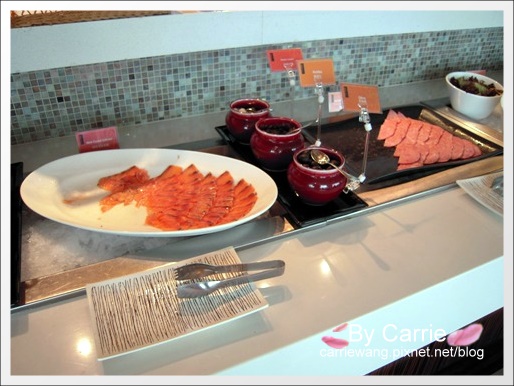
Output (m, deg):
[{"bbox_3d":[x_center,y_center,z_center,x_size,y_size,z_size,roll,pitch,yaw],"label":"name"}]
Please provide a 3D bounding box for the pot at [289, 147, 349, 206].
[{"bbox_3d":[0.152,-0.036,1.051,0.152,0.110,0.152,2,35,-1],"label":"pot"}]

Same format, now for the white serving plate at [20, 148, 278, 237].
[{"bbox_3d":[-0.261,0.001,1.045,0.632,0.047,0.373,5,35,3],"label":"white serving plate"}]

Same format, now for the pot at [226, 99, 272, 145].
[{"bbox_3d":[-0.024,-0.218,1.304,0.146,0.109,0.146,2,35,-1],"label":"pot"}]

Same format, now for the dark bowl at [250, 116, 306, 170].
[{"bbox_3d":[0.059,-0.131,1.173,0.153,0.118,0.153,2,35,-1],"label":"dark bowl"}]

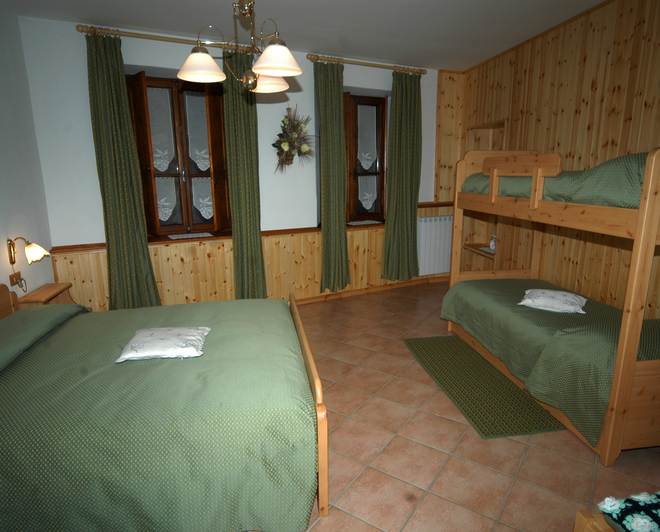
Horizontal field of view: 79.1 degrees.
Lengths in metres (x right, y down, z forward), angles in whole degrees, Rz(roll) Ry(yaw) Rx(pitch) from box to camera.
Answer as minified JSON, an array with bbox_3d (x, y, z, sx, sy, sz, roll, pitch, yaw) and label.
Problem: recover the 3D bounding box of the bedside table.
[{"bbox_3d":[-2.190,0.555,3.260,0.360,0.710,0.530,-4,12,-13],"label":"bedside table"}]

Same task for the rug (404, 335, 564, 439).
[{"bbox_3d":[1.115,0.853,3.171,0.600,0.012,1.573,-3,12,-7],"label":"rug"}]

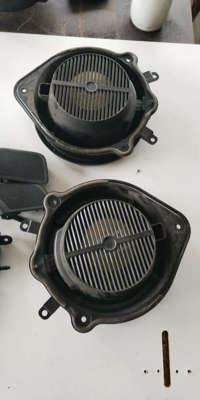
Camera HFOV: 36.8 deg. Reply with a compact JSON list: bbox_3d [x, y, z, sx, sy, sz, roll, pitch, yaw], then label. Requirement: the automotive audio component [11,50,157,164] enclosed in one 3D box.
[{"bbox_3d":[-0.020,-0.167,0.500,0.240,0.076,0.202,5,74,-2],"label":"automotive audio component"}]

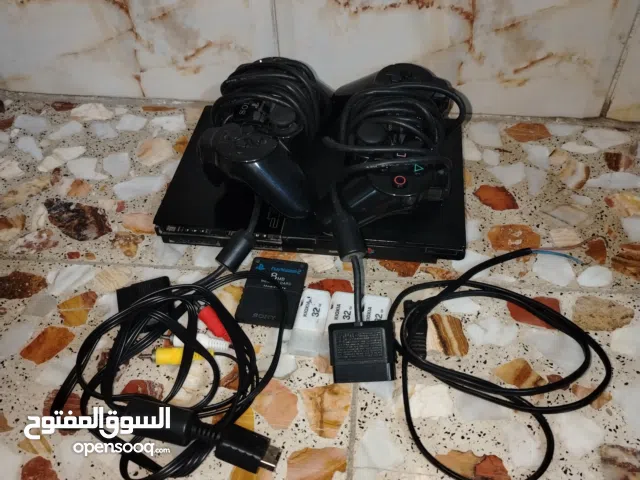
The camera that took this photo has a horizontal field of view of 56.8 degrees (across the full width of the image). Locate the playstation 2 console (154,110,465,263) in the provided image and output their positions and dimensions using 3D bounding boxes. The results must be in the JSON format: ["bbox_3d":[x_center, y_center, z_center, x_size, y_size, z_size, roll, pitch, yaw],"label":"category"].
[{"bbox_3d":[0.000,-0.050,0.491,0.230,0.028,0.152,4,48,6],"label":"playstation 2 console"}]

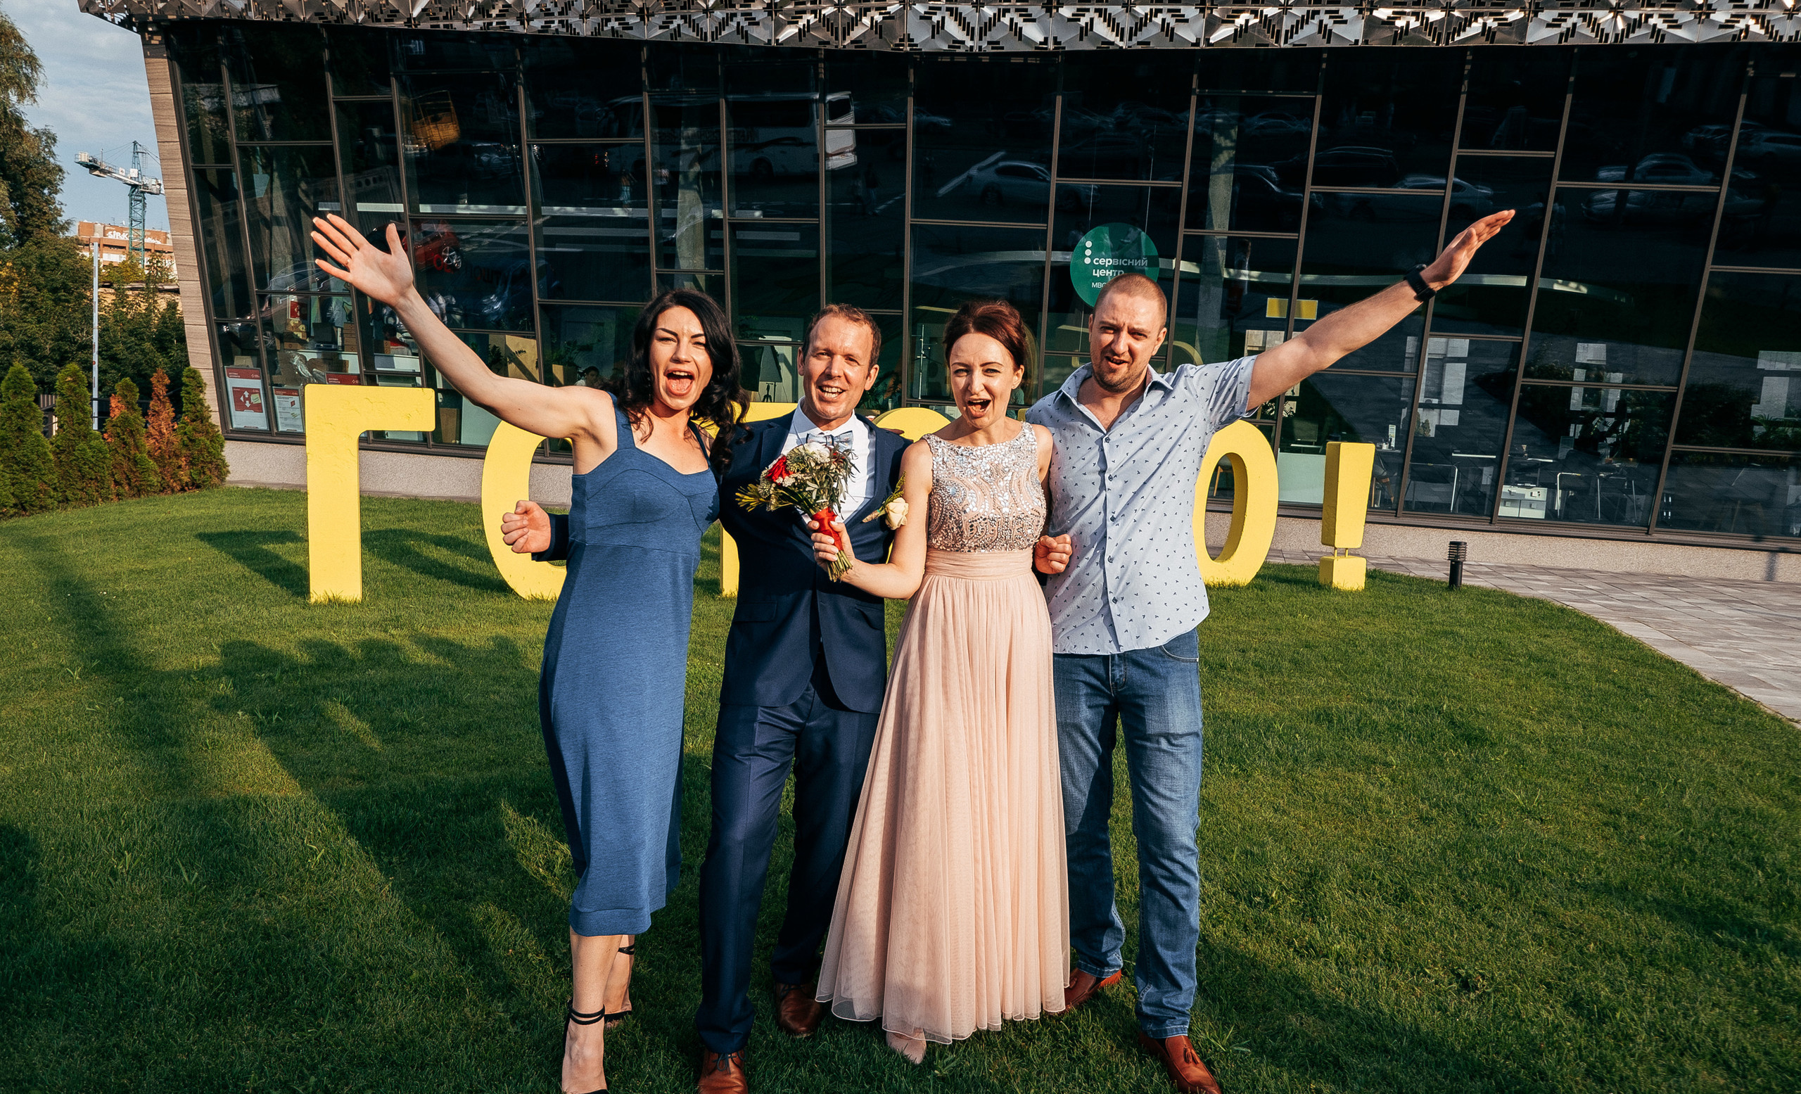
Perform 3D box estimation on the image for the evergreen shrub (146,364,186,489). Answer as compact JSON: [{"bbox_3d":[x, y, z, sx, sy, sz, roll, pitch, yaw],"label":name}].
[{"bbox_3d":[-9.996,-1.556,14.903,0.640,1.620,0.640,3,7,0],"label":"evergreen shrub"}]

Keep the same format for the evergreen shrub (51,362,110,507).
[{"bbox_3d":[-9.722,-1.308,12.971,0.670,1.600,0.670,3,7,0],"label":"evergreen shrub"}]

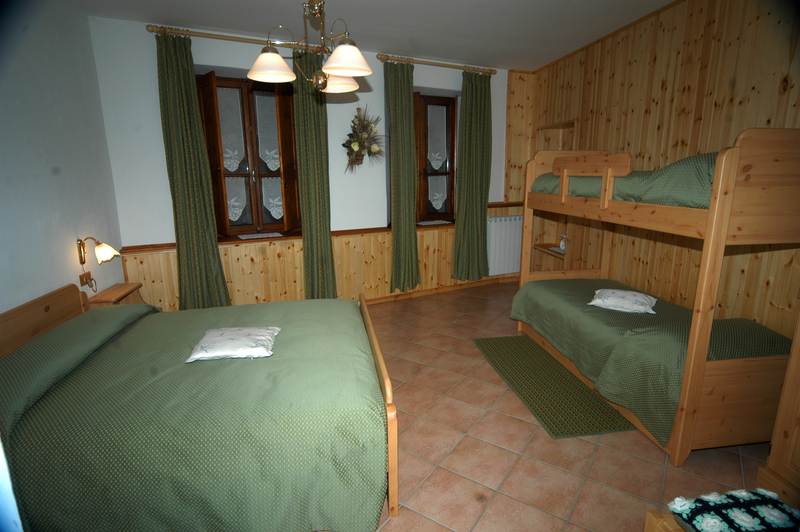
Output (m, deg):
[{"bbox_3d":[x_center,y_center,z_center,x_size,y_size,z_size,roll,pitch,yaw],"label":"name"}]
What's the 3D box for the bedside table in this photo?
[{"bbox_3d":[-2.190,0.555,3.260,0.360,0.710,0.530,-4,12,-13],"label":"bedside table"}]

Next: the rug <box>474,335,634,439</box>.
[{"bbox_3d":[1.115,0.853,3.171,0.600,0.012,1.573,-3,12,-7],"label":"rug"}]

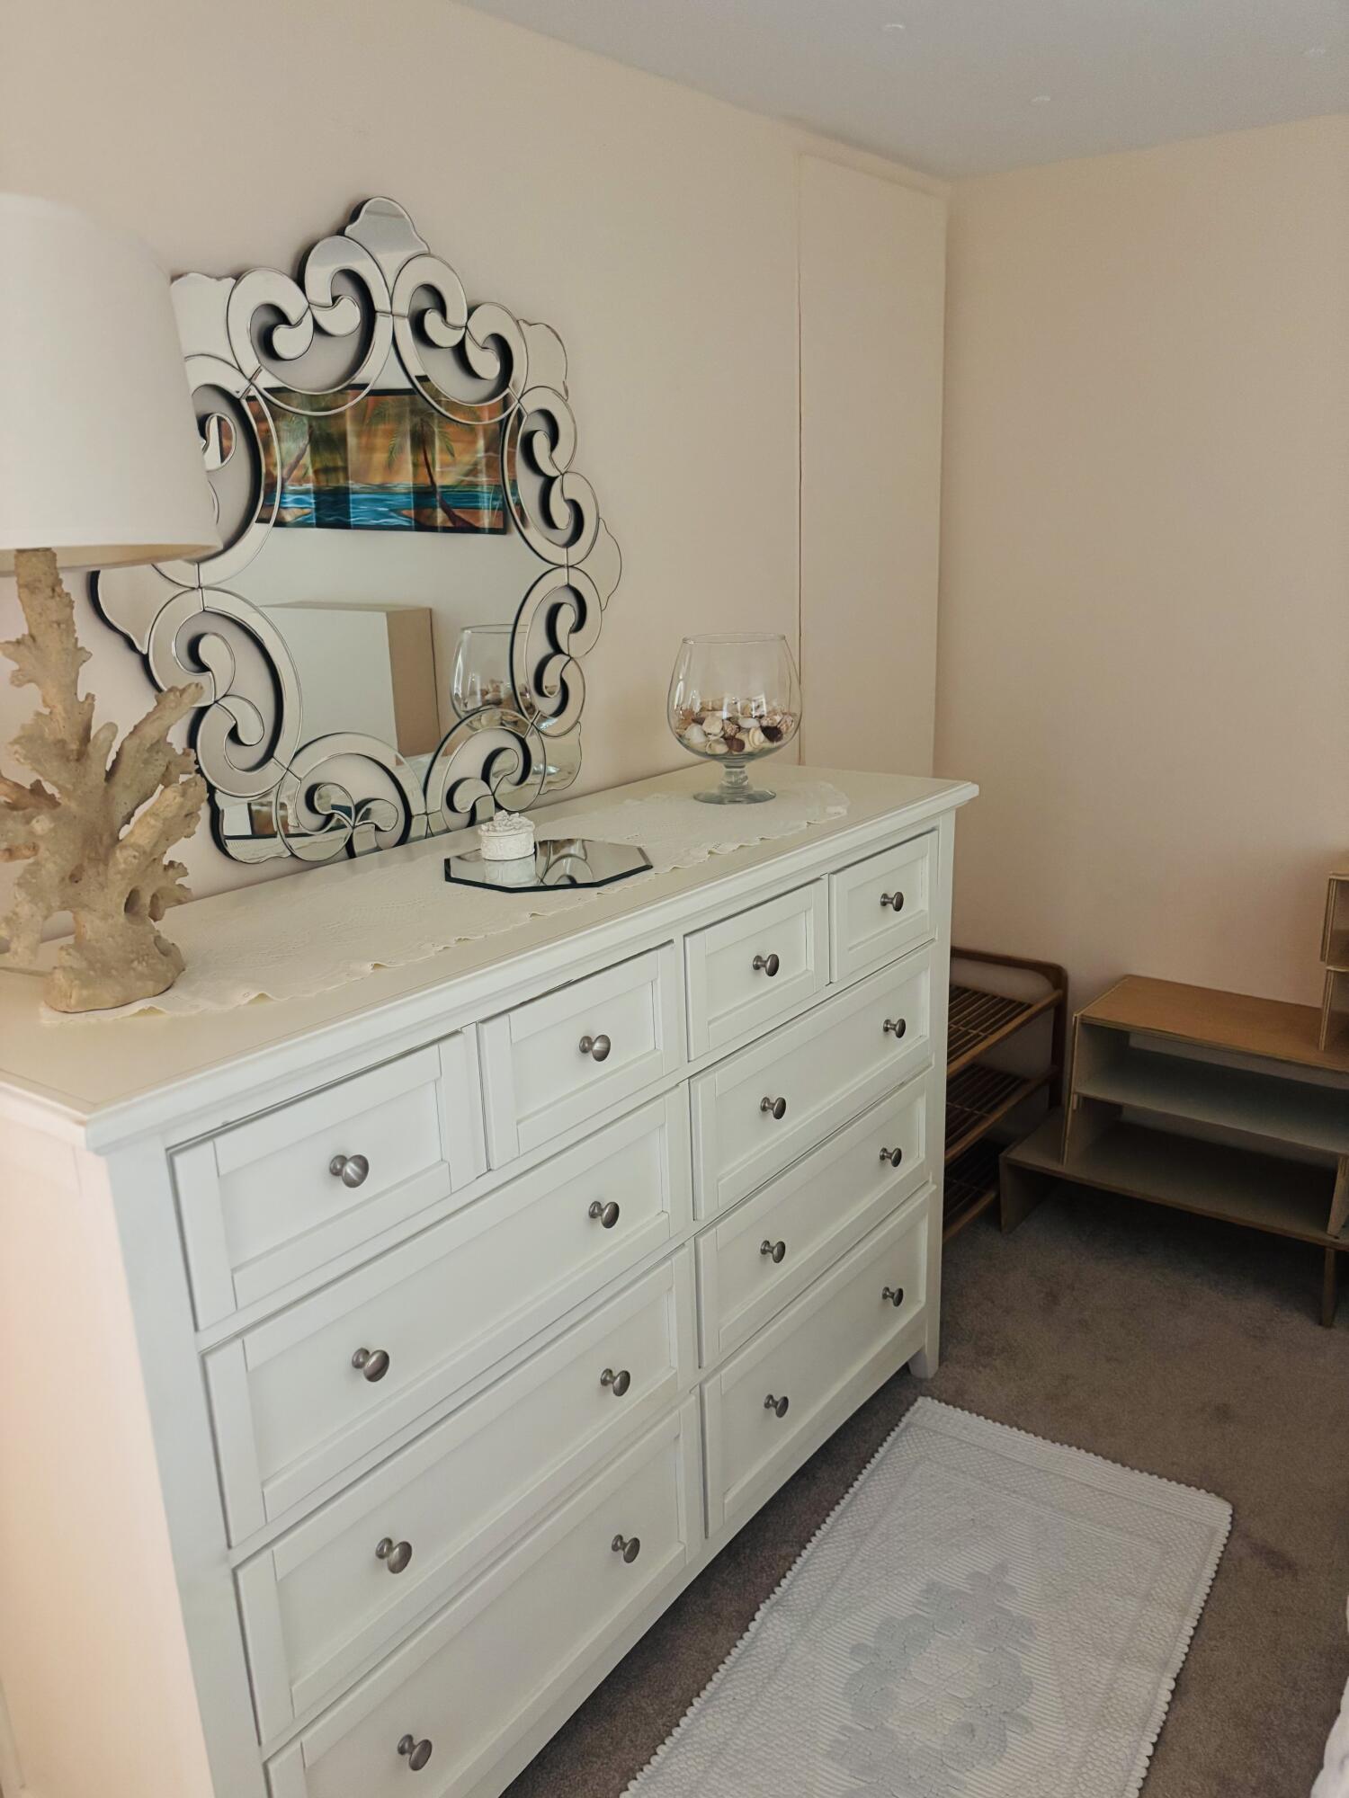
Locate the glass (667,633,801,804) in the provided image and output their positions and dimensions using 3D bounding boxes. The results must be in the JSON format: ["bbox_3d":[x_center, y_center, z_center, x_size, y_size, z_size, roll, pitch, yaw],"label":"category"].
[{"bbox_3d":[0.095,-0.292,2.176,0.216,0.257,0.216,-2,16,0],"label":"glass"}]

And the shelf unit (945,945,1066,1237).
[{"bbox_3d":[0.577,0.481,3.114,0.353,0.536,0.813,10,19,36],"label":"shelf unit"}]

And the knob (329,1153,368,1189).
[{"bbox_3d":[-0.312,0.259,1.294,0.028,0.032,0.032,10,19,36],"label":"knob"}]

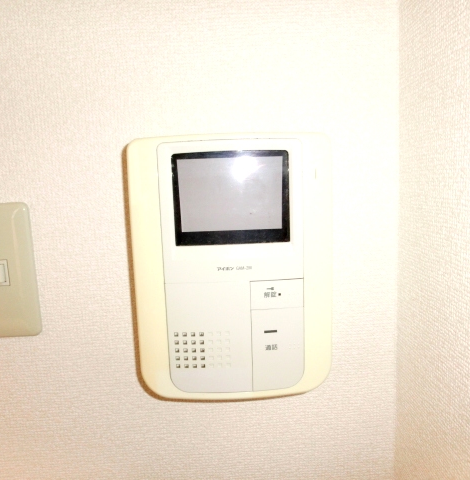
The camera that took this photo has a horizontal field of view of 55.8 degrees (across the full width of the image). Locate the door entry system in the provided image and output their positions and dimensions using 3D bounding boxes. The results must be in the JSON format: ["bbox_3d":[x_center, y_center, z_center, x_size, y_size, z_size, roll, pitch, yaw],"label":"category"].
[{"bbox_3d":[-0.001,0.026,0.376,0.164,0.223,0.038,-2,9,-1],"label":"door entry system"}]

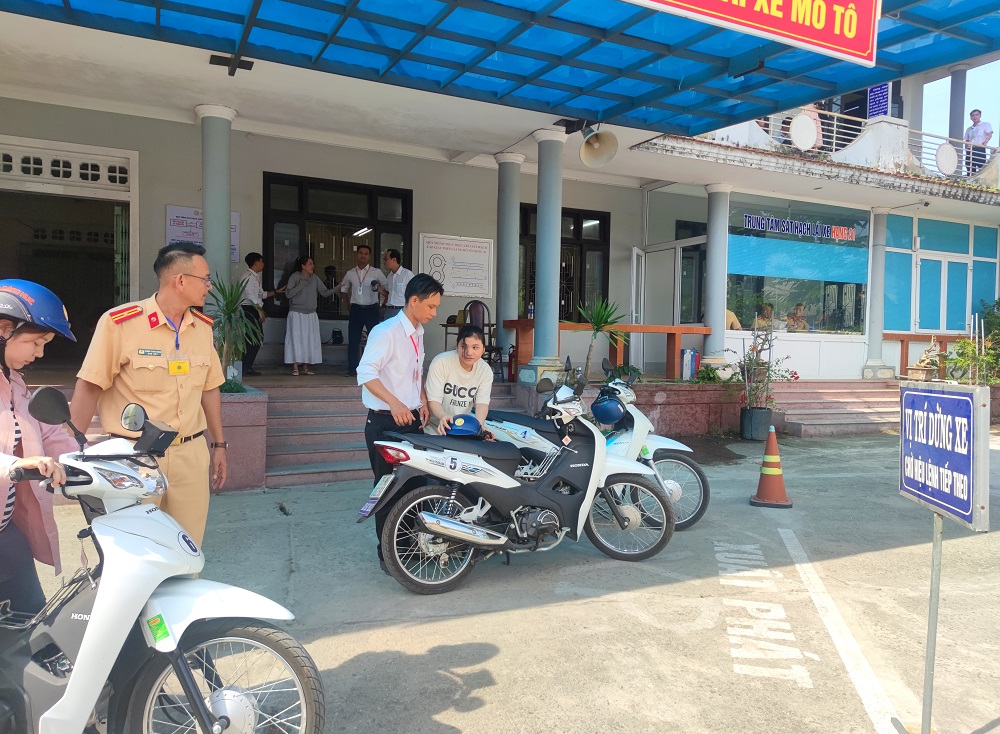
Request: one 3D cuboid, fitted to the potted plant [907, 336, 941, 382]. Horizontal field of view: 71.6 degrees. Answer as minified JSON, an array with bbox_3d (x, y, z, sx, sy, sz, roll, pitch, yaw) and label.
[{"bbox_3d":[6.903,-0.114,11.300,0.400,0.730,0.360,0,2,-25],"label":"potted plant"}]

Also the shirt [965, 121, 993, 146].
[{"bbox_3d":[9.041,-4.412,13.100,0.440,0.520,0.250,2,2,27],"label":"shirt"}]

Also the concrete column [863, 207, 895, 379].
[{"bbox_3d":[6.542,-1.293,12.100,0.480,3.003,0.480,0,2,-25],"label":"concrete column"}]

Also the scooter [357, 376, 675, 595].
[{"bbox_3d":[0.154,0.611,3.800,1.910,1.090,0.700,0,2,-26],"label":"scooter"}]

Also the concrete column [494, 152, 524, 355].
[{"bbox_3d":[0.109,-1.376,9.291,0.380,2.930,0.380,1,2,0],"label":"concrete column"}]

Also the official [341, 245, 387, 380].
[{"bbox_3d":[-1.823,-0.742,9.127,0.580,1.720,0.340,1,2,-9],"label":"official"}]

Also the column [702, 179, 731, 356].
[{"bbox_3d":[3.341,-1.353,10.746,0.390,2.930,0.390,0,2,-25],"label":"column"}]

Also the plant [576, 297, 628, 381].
[{"bbox_3d":[1.303,-0.366,8.900,0.720,1.100,0.720,1,2,0],"label":"plant"}]

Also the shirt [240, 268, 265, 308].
[{"bbox_3d":[-3.284,-1.042,9.200,0.300,0.550,0.420,2,2,28],"label":"shirt"}]

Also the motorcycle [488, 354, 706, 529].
[{"bbox_3d":[0.547,0.572,4.590,1.900,1.130,0.720,0,2,-22],"label":"motorcycle"}]

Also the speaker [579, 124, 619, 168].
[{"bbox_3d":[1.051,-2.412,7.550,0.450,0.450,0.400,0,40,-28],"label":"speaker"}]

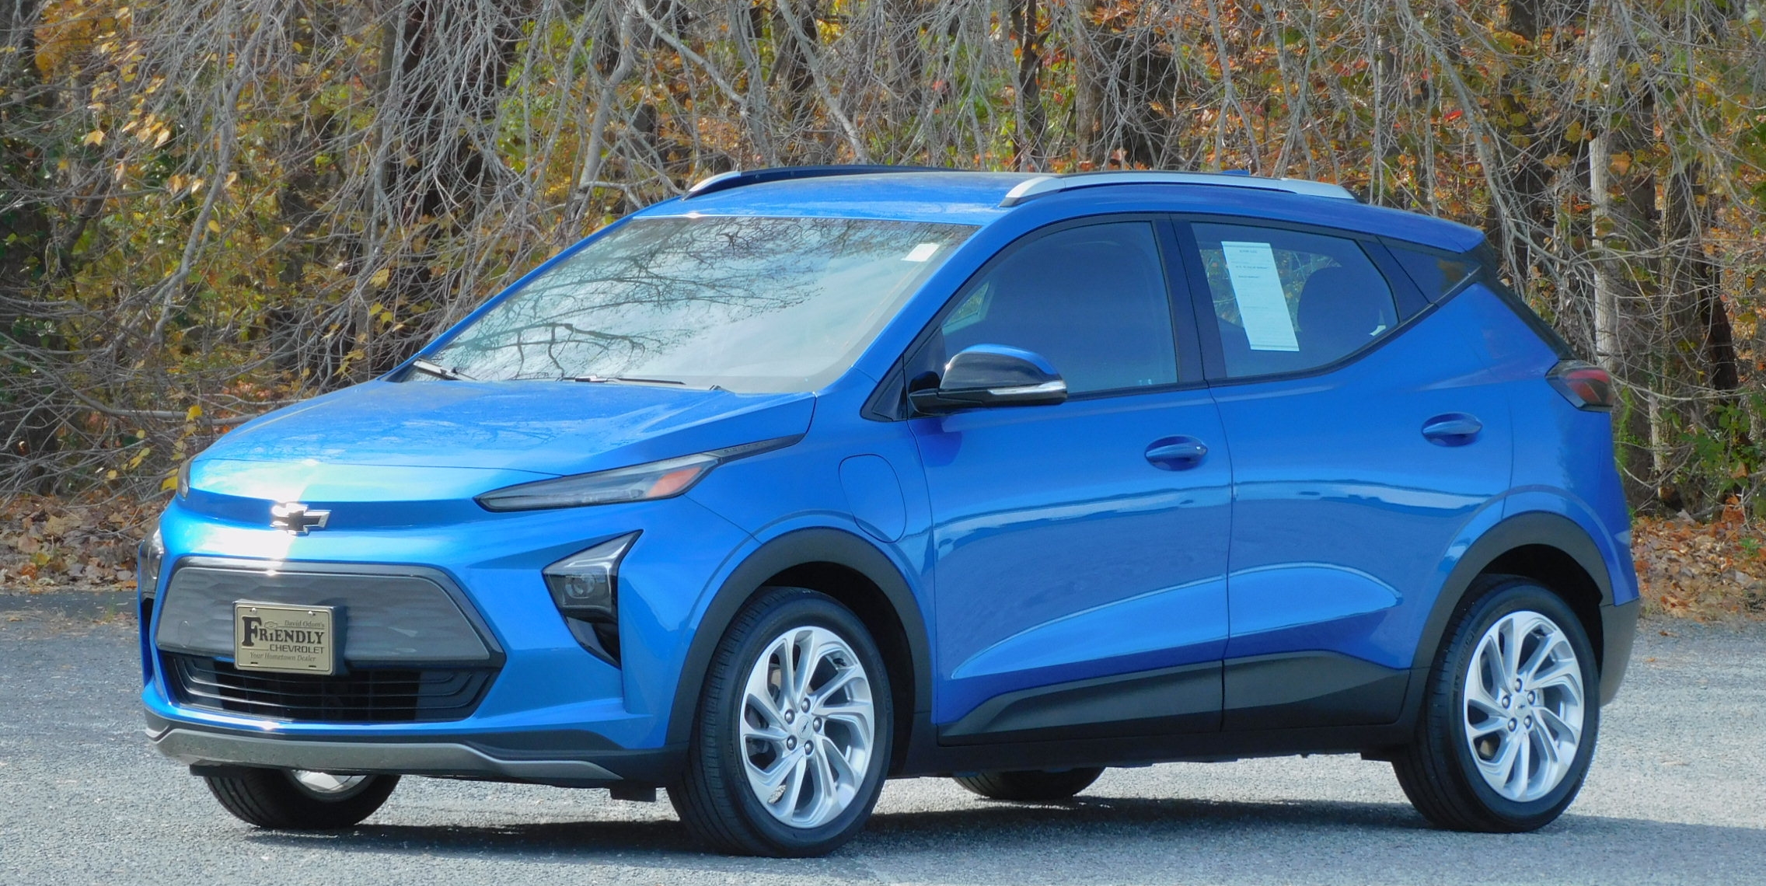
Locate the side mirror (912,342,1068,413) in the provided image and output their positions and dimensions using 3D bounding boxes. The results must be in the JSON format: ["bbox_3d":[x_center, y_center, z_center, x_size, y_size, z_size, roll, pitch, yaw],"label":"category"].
[{"bbox_3d":[0.240,-0.147,32.104,0.240,0.170,0.280,2,2,41],"label":"side mirror"}]

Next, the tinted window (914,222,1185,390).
[{"bbox_3d":[0.366,-0.326,32.615,0.970,0.410,0.060,0,-19,-46],"label":"tinted window"}]

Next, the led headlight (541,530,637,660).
[{"bbox_3d":[-0.679,0.348,31.453,0.190,0.300,0.160,3,2,41],"label":"led headlight"}]

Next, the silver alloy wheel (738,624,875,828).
[{"bbox_3d":[-0.244,0.651,31.872,0.190,0.469,0.469,3,2,41],"label":"silver alloy wheel"}]

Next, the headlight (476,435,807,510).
[{"bbox_3d":[-0.558,0.073,31.631,0.365,0.180,0.730,2,2,41],"label":"headlight"}]

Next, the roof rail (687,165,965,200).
[{"bbox_3d":[-0.053,-0.636,33.940,0.070,0.095,1.370,2,2,41],"label":"roof rail"}]

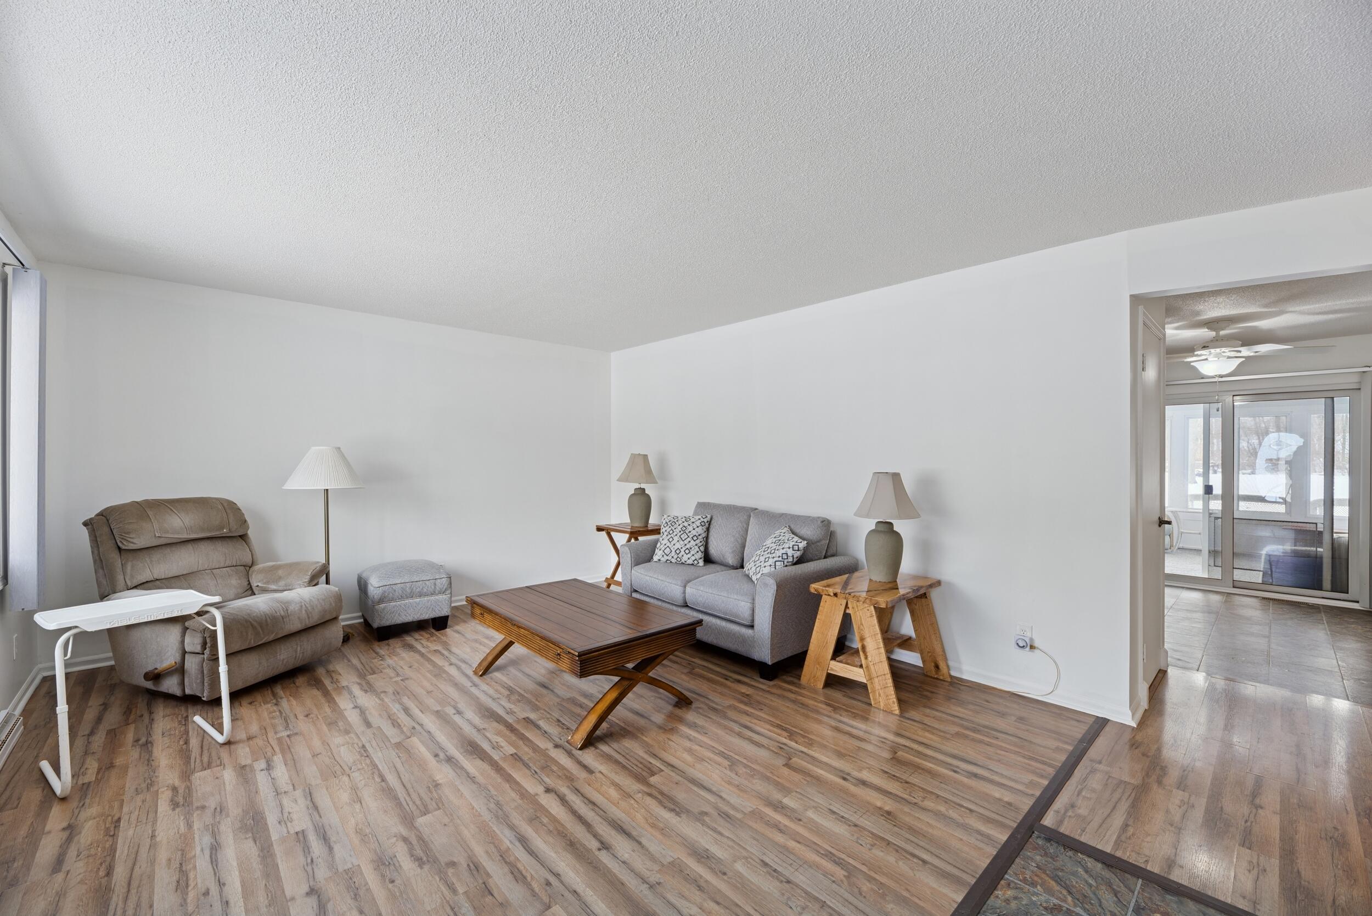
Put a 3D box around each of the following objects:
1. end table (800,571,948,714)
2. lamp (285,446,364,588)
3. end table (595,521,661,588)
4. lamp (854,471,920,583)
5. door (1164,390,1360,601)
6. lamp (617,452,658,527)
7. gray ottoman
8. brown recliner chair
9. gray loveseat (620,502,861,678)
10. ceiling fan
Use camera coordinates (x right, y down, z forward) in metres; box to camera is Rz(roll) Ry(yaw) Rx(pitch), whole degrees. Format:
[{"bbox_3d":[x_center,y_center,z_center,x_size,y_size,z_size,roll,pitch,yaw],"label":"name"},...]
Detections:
[{"bbox_3d":[1.135,1.039,3.188,0.740,0.580,0.580,0,-1,-42],"label":"end table"},{"bbox_3d":[-2.620,0.614,3.883,0.480,1.420,0.480,0,-1,-42],"label":"lamp"},{"bbox_3d":[-0.556,1.017,5.353,0.420,0.645,0.600,0,-1,-42],"label":"end table"},{"bbox_3d":[1.251,0.434,3.330,0.415,0.700,0.415,0,-1,-42],"label":"lamp"},{"bbox_3d":[5.378,0.355,5.337,0.120,2.000,1.760,0,-1,-42],"label":"door"},{"bbox_3d":[-0.485,0.320,5.310,0.415,0.720,0.415,0,0,0],"label":"lamp"},{"bbox_3d":[-2.189,1.077,4.176,0.550,0.500,0.470,0,-1,-42],"label":"gray ottoman"},{"bbox_3d":[-2.772,0.794,3.251,0.950,1.050,0.870,0,0,17],"label":"brown recliner chair"},{"bbox_3d":[0.340,0.862,3.988,0.940,0.930,1.560,0,-1,-42],"label":"gray loveseat"},{"bbox_3d":[4.396,-0.889,4.408,1.300,0.460,1.300,0,-1,-42],"label":"ceiling fan"}]

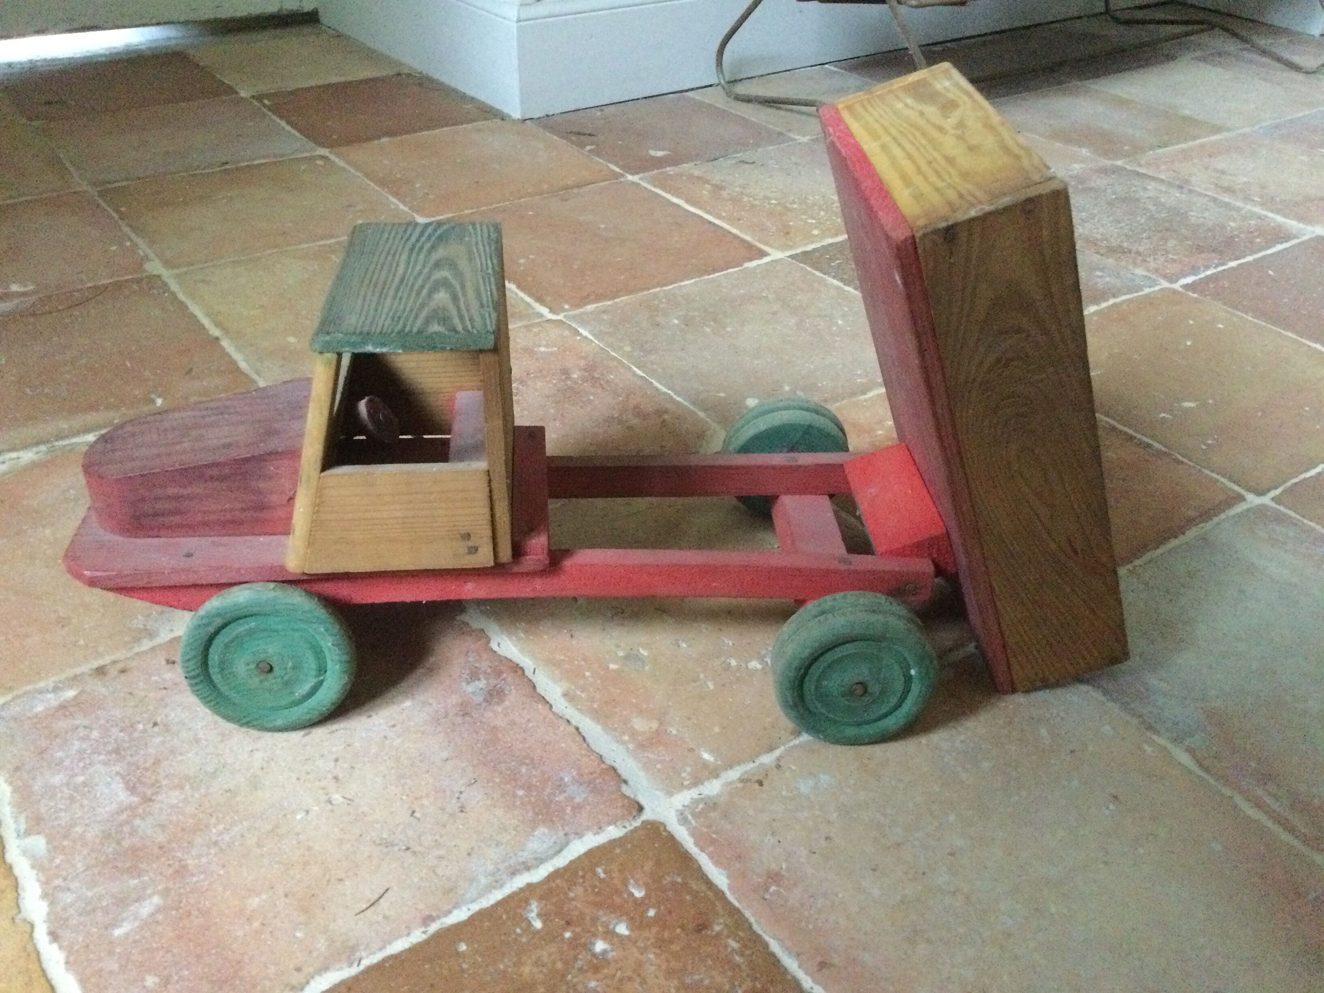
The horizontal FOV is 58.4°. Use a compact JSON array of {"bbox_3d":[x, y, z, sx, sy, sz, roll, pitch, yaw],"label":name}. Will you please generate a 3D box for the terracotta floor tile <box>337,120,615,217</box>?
[{"bbox_3d":[-0.176,-0.308,1.130,0.206,0.018,0.206,-20,40,-30],"label":"terracotta floor tile"}]

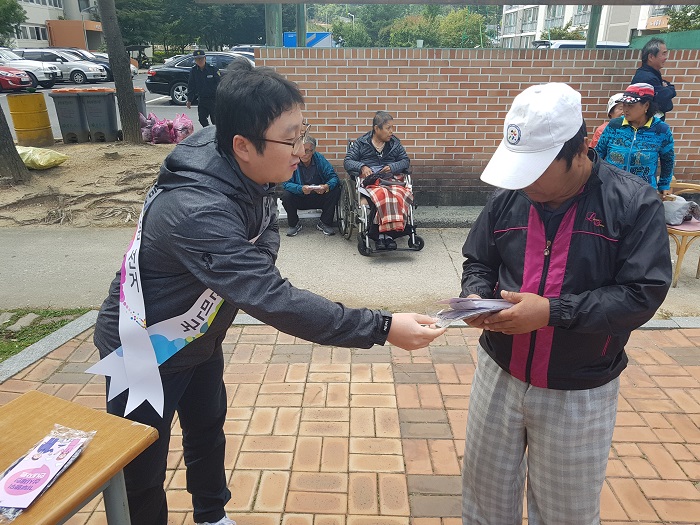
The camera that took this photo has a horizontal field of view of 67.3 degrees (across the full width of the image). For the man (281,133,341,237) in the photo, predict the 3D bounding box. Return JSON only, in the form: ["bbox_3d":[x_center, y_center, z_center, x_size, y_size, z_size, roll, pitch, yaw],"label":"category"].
[{"bbox_3d":[-0.363,-0.789,5.171,0.580,0.900,0.700,0,21,0],"label":"man"}]

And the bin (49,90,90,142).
[{"bbox_3d":[-5.251,-2.821,10.079,0.500,0.940,0.540,0,21,0],"label":"bin"}]

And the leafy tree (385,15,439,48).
[{"bbox_3d":[3.814,-13.440,33.401,3.600,4.200,3.600,0,21,0],"label":"leafy tree"}]

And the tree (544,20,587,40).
[{"bbox_3d":[10.590,-10.333,26.024,2.300,2.950,2.300,0,21,0],"label":"tree"}]

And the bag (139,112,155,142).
[{"bbox_3d":[-3.932,-2.585,10.104,0.380,0.540,0.380,0,21,0],"label":"bag"}]

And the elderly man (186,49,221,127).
[{"bbox_3d":[-2.708,-3.151,10.042,0.560,1.680,0.360,1,21,3],"label":"elderly man"}]

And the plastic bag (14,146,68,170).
[{"bbox_3d":[-4.633,-1.575,7.814,0.880,0.290,0.500,0,21,0],"label":"plastic bag"}]

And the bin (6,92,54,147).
[{"bbox_3d":[-5.891,-2.649,9.696,0.590,0.885,0.590,0,21,0],"label":"bin"}]

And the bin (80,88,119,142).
[{"bbox_3d":[-4.796,-2.810,10.090,0.500,0.970,0.570,-3,22,-6],"label":"bin"}]

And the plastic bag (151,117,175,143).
[{"bbox_3d":[-3.552,-2.548,10.052,0.430,0.460,0.420,0,21,0],"label":"plastic bag"}]

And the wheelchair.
[{"bbox_3d":[0.275,-0.597,4.621,0.610,0.900,0.950,-5,22,-13],"label":"wheelchair"}]

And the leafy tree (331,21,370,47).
[{"bbox_3d":[0.027,-14.056,35.311,3.000,4.000,3.000,0,21,0],"label":"leafy tree"}]

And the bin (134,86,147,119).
[{"bbox_3d":[-4.221,-2.824,10.098,0.500,0.940,0.540,0,21,0],"label":"bin"}]

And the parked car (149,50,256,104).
[{"bbox_3d":[-3.680,-5.608,15.954,4.880,1.480,1.860,-1,21,-3],"label":"parked car"}]

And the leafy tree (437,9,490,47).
[{"bbox_3d":[7.625,-14.564,35.106,3.500,4.200,3.500,0,21,0],"label":"leafy tree"}]

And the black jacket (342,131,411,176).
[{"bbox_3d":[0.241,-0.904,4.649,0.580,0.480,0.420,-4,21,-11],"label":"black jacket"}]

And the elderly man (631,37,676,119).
[{"bbox_3d":[2.745,-1.205,4.952,0.420,1.690,0.520,7,22,17],"label":"elderly man"}]

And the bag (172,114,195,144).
[{"bbox_3d":[-3.216,-2.608,10.148,0.400,0.550,0.380,0,21,0],"label":"bag"}]

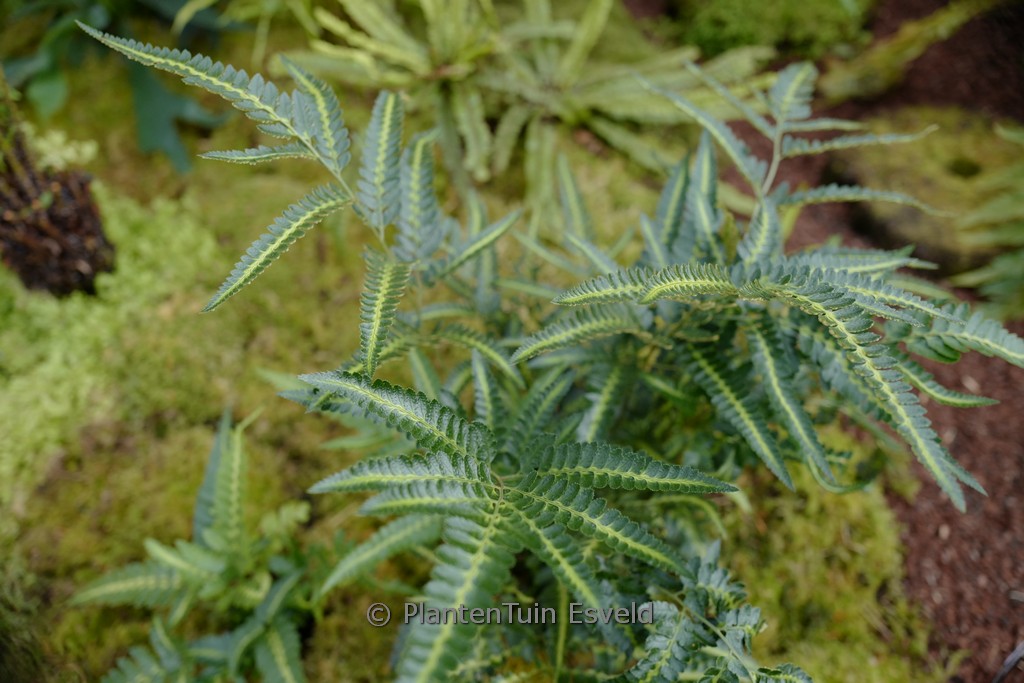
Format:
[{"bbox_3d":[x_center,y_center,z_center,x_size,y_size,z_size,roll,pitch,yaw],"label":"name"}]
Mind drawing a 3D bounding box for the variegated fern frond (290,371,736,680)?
[{"bbox_3d":[0.000,0.118,0.485,0.275,0.130,0.210,8,45,8],"label":"variegated fern frond"}]

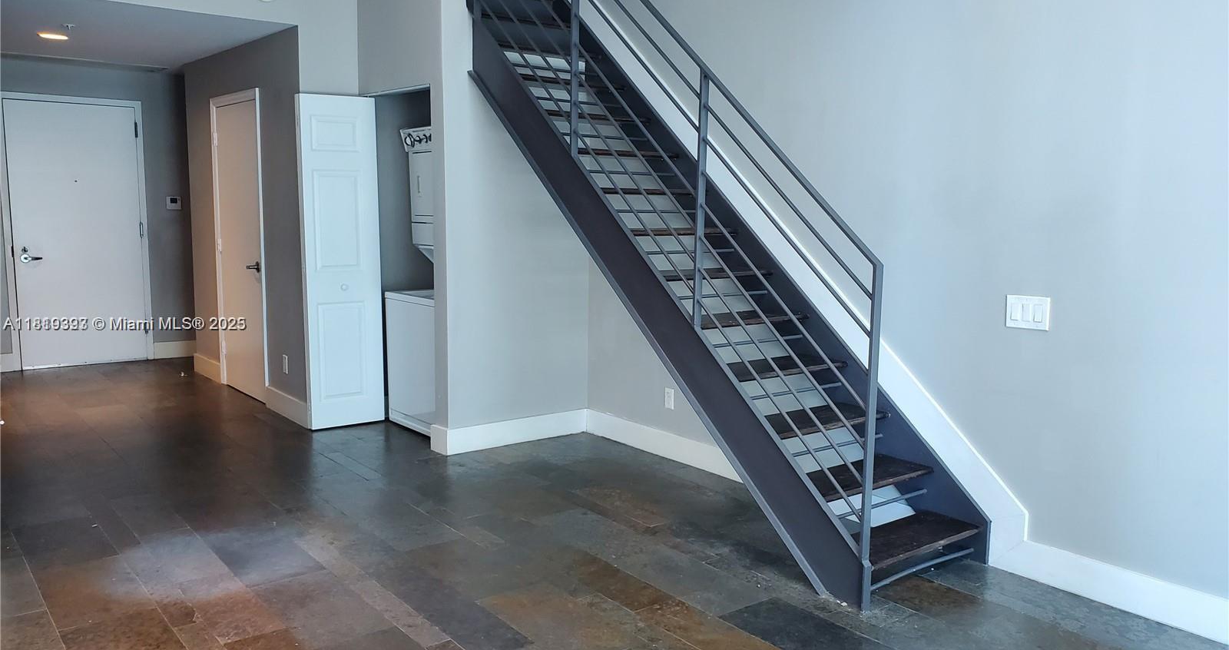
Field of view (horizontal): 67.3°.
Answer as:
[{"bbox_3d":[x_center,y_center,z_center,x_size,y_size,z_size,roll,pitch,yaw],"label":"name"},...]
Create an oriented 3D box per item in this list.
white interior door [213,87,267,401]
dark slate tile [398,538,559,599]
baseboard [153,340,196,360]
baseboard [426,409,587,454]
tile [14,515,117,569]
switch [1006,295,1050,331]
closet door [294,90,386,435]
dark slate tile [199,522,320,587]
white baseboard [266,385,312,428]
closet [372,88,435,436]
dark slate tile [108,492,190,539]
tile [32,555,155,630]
[{"bbox_3d":[-2.708,-0.545,6.722,0.045,2.140,0.940,-5,9,-38],"label":"white interior door"},{"bbox_3d":[-0.573,0.962,3.655,0.309,0.012,0.595,-6,10,-39],"label":"dark slate tile"},{"bbox_3d":[-3.894,0.223,8.203,0.365,0.142,0.015,-6,10,-39],"label":"baseboard"},{"bbox_3d":[-0.605,0.619,5.532,0.979,0.149,0.167,-6,10,-39],"label":"baseboard"},{"bbox_3d":[-2.262,0.900,3.796,0.297,0.014,0.591,-5,9,-39],"label":"tile"},{"bbox_3d":[1.581,-0.047,3.537,0.010,0.123,0.168,-6,10,-39],"label":"switch"},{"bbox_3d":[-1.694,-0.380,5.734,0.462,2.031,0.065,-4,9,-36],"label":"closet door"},{"bbox_3d":[-1.430,0.938,3.750,0.299,0.011,0.601,-5,9,-38],"label":"dark slate tile"},{"bbox_3d":[-2.182,0.541,6.150,0.016,0.144,0.795,-5,9,-38],"label":"white baseboard"},{"bbox_3d":[-0.966,-0.371,5.772,0.856,2.045,0.957,-6,10,-39],"label":"closet"},{"bbox_3d":[-2.147,0.863,4.209,0.206,0.012,0.602,-6,10,-39],"label":"dark slate tile"},{"bbox_3d":[-1.886,0.963,3.332,0.297,0.014,0.605,-5,9,-39],"label":"tile"}]

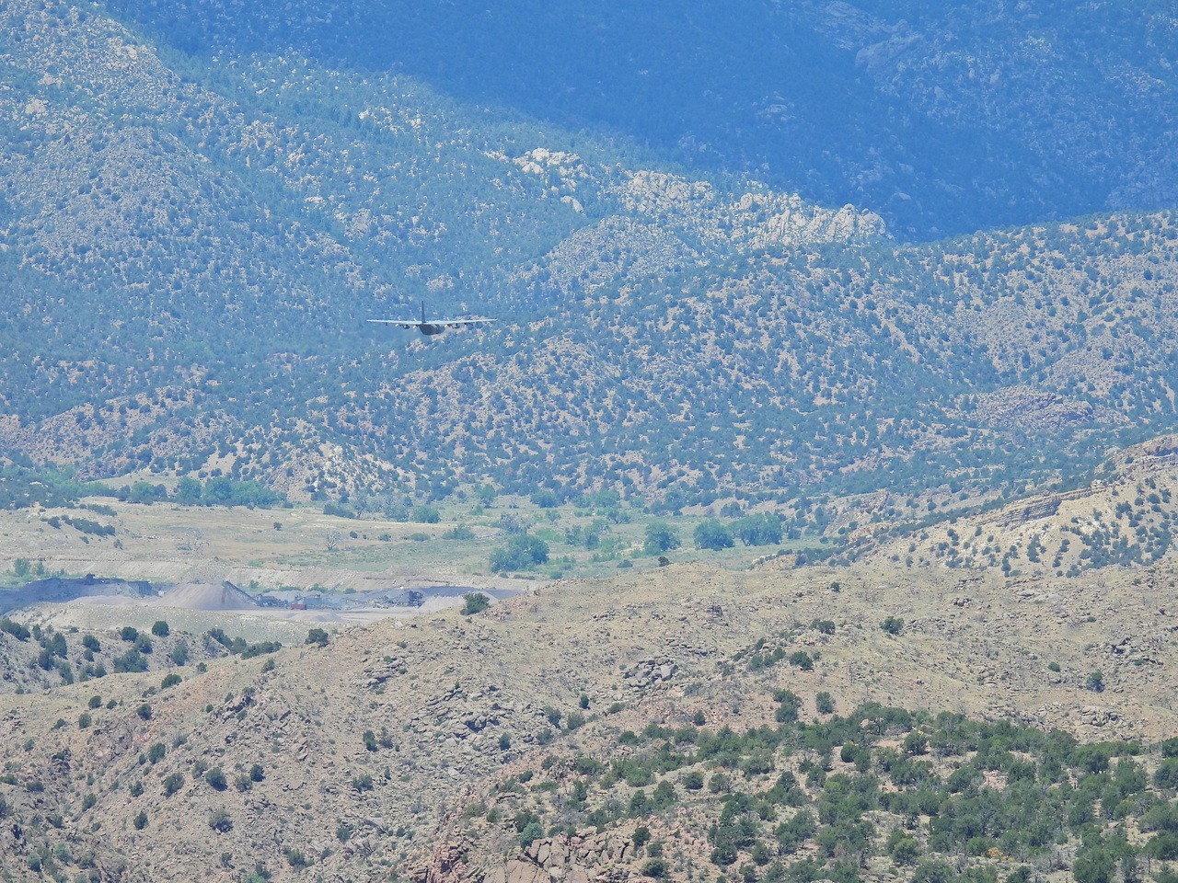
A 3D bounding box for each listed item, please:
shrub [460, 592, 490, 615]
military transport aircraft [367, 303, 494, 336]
[{"bbox_3d":[-19.085,27.276,2000.000,4.900,3.700,4.500,0,3,0],"label":"shrub"},{"bbox_3d":[-48.348,-37.885,3640.000,40.400,11.400,29.800,0,3,11],"label":"military transport aircraft"}]

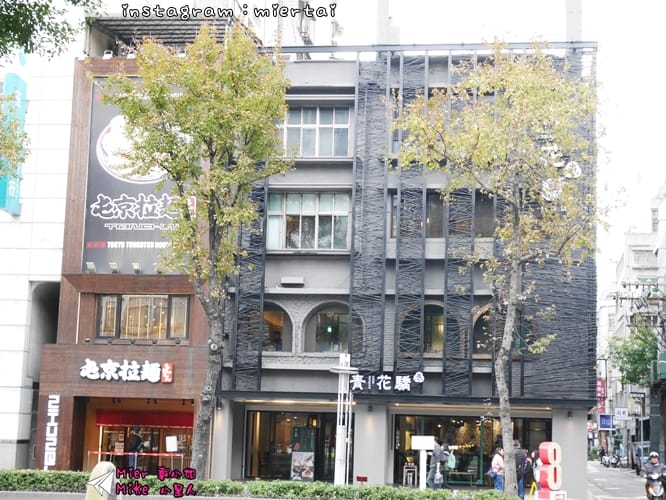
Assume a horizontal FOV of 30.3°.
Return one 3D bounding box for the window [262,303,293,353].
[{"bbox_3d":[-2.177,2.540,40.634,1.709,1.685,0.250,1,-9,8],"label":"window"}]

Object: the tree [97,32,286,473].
[{"bbox_3d":[-4.159,0.046,35.992,5.400,13.748,5.000,1,-9,8],"label":"tree"}]

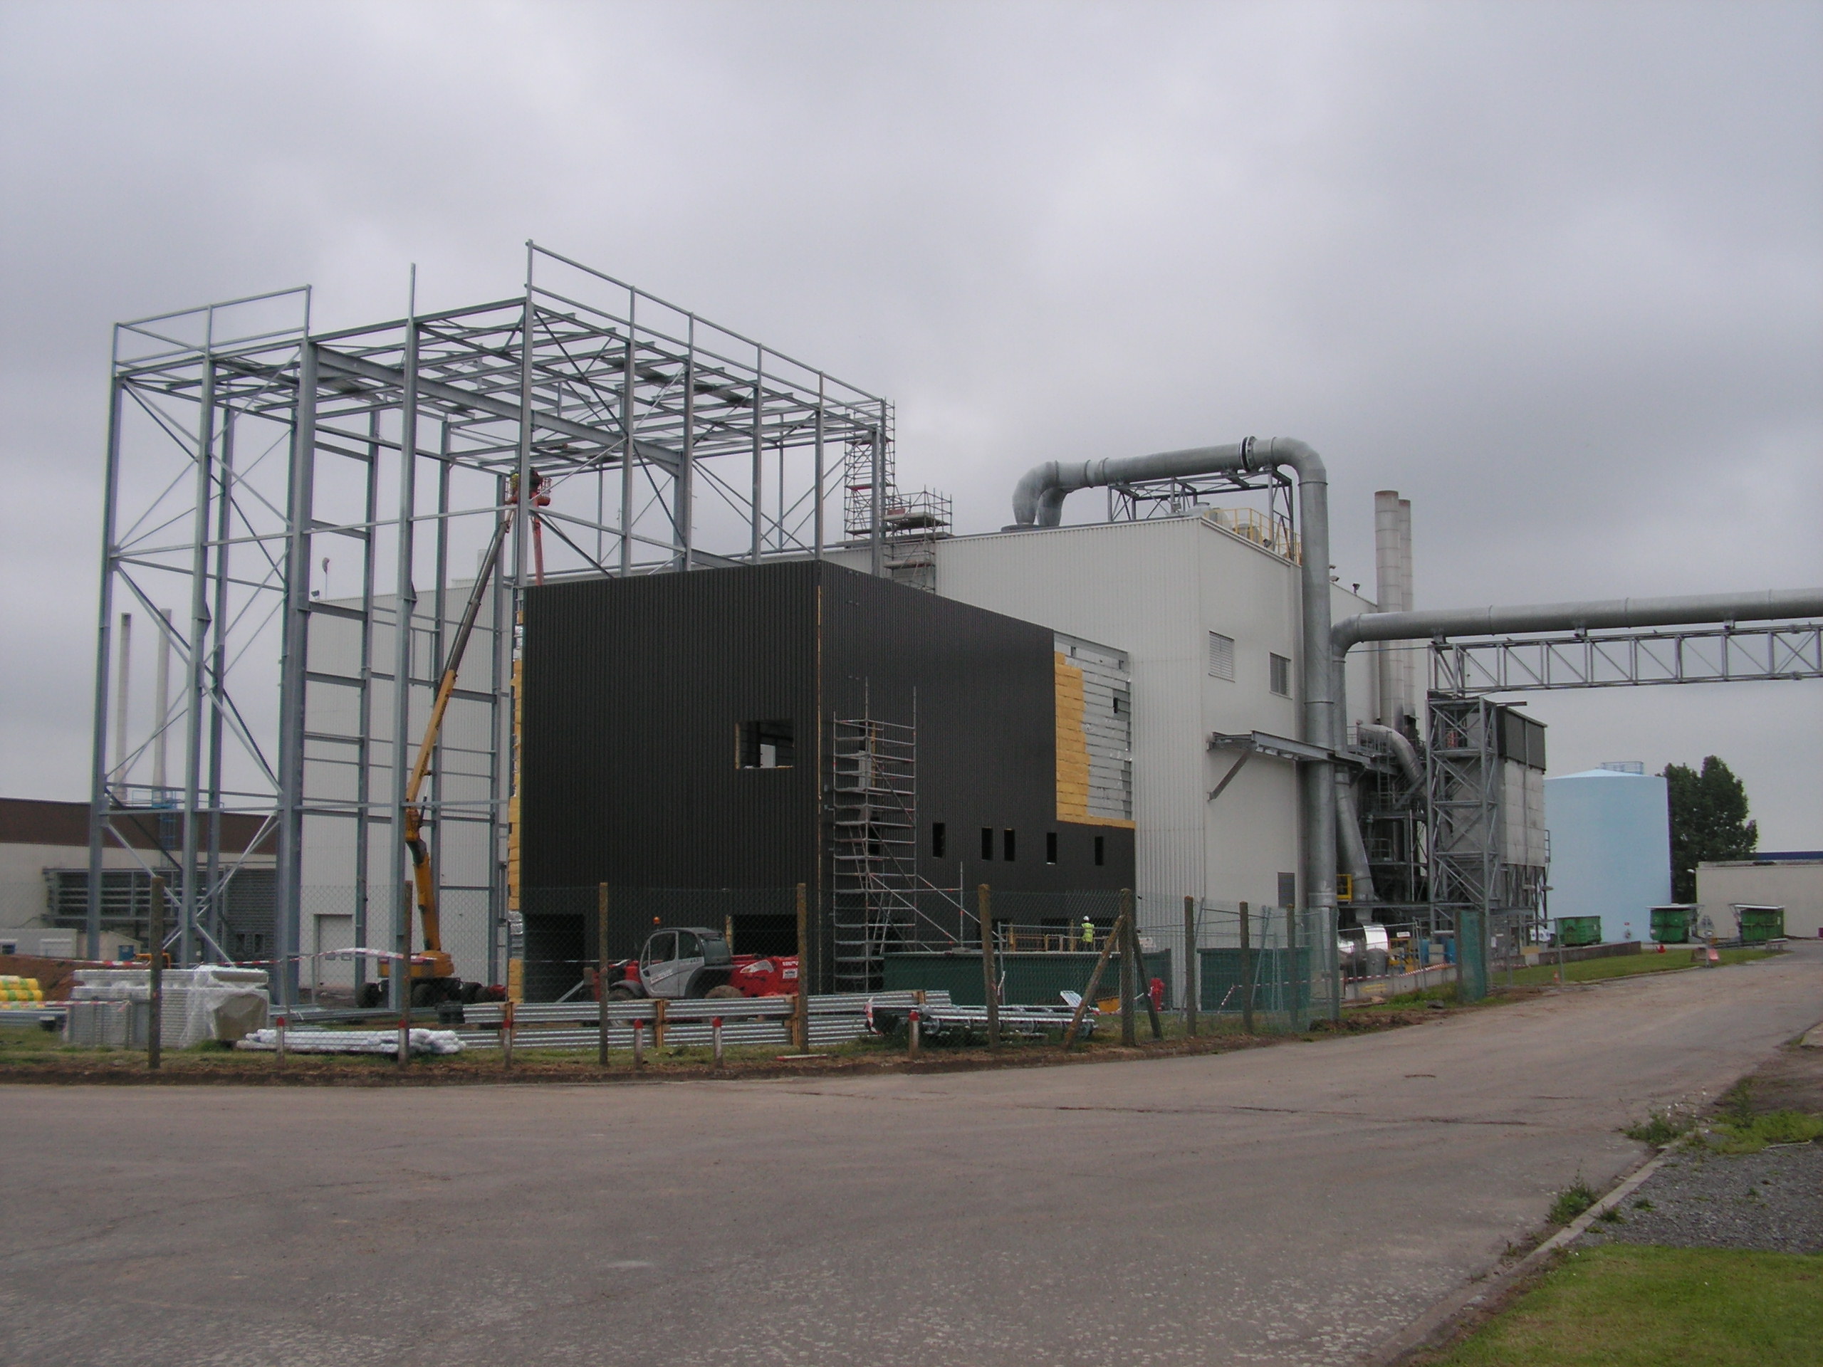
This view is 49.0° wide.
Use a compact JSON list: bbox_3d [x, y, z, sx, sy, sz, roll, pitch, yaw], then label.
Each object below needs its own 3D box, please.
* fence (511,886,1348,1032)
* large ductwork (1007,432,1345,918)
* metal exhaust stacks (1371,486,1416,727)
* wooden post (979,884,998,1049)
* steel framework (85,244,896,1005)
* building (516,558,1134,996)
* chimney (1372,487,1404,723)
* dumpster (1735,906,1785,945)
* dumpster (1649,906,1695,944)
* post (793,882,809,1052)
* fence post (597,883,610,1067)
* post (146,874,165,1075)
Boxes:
[{"bbox_3d":[2.384,3.706,26.185,2.467,2.070,16.993,-6,-8,41],"label":"fence"},{"bbox_3d":[11.621,0.803,90.288,15.200,23.200,3.100,-3,-7,28],"label":"large ductwork"},{"bbox_3d":[23.312,-3.352,96.271,1.200,11.500,3.200,-3,-7,28],"label":"metal exhaust stacks"},{"bbox_3d":[0.912,3.282,23.206,0.110,1.899,0.110,-2,-6,0],"label":"wooden post"},{"bbox_3d":[-15.560,-0.407,80.041,20.100,25.300,24.400,-3,-7,28],"label":"steel framework"},{"bbox_3d":[-1.869,4.514,71.650,11.400,13.450,24.200,-3,-7,28],"label":"building"},{"bbox_3d":[22.810,-3.455,95.355,1.170,11.400,1.170,-3,-7,28],"label":"chimney"},{"bbox_3d":[52.641,15.002,124.000,2.550,2.300,2.200,-1,-7,11],"label":"dumpster"},{"bbox_3d":[47.841,15.200,126.000,2.450,2.300,2.200,-2,-7,17],"label":"dumpster"},{"bbox_3d":[-1.232,3.223,22.706,0.105,1.897,0.105,0,-6,0],"label":"post"},{"bbox_3d":[-3.218,3.050,20.956,0.100,1.901,0.100,0,-6,0],"label":"fence post"},{"bbox_3d":[-7.660,2.932,20.308,0.115,1.940,0.115,0,-6,0],"label":"post"}]

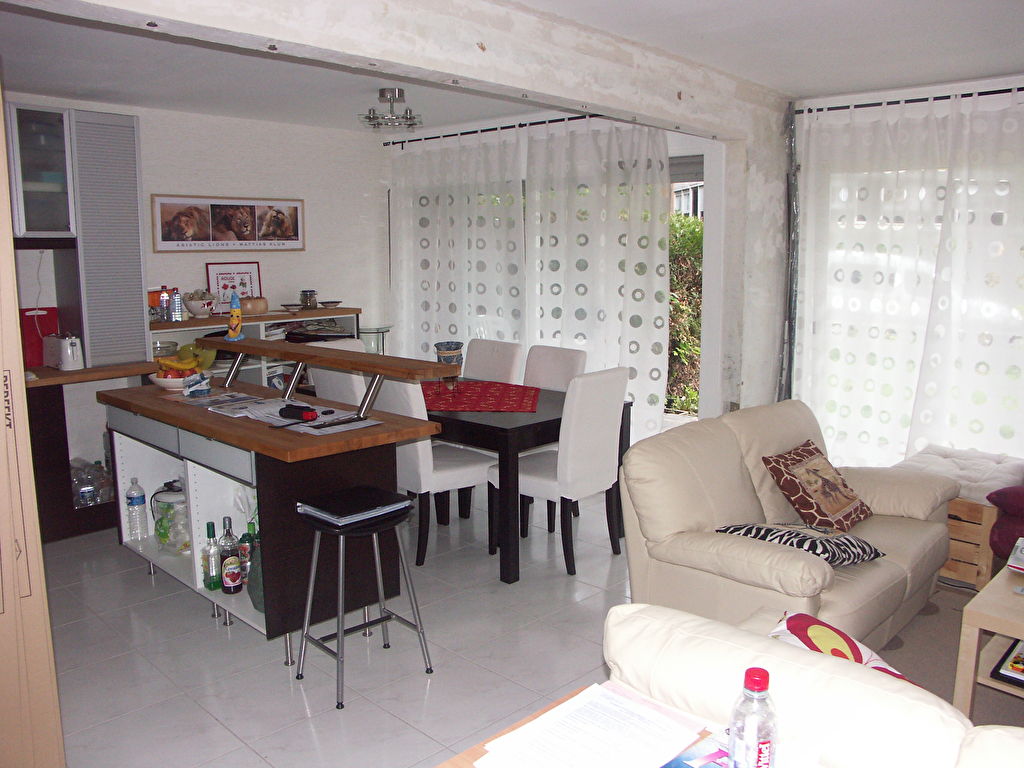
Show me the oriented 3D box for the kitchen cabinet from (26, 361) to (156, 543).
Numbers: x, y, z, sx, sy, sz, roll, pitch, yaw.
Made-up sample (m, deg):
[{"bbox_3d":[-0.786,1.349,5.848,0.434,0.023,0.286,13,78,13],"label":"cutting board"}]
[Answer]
[{"bbox_3d":[-2.508,0.349,4.806,0.820,0.900,0.620,-9,12,-44],"label":"kitchen cabinet"}]

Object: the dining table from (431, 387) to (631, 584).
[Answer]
[{"bbox_3d":[-0.317,0.429,4.740,1.790,0.740,0.950,8,12,44],"label":"dining table"}]

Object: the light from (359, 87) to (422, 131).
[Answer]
[{"bbox_3d":[-0.679,-1.546,4.694,0.360,0.215,0.330,0,9,0],"label":"light"}]

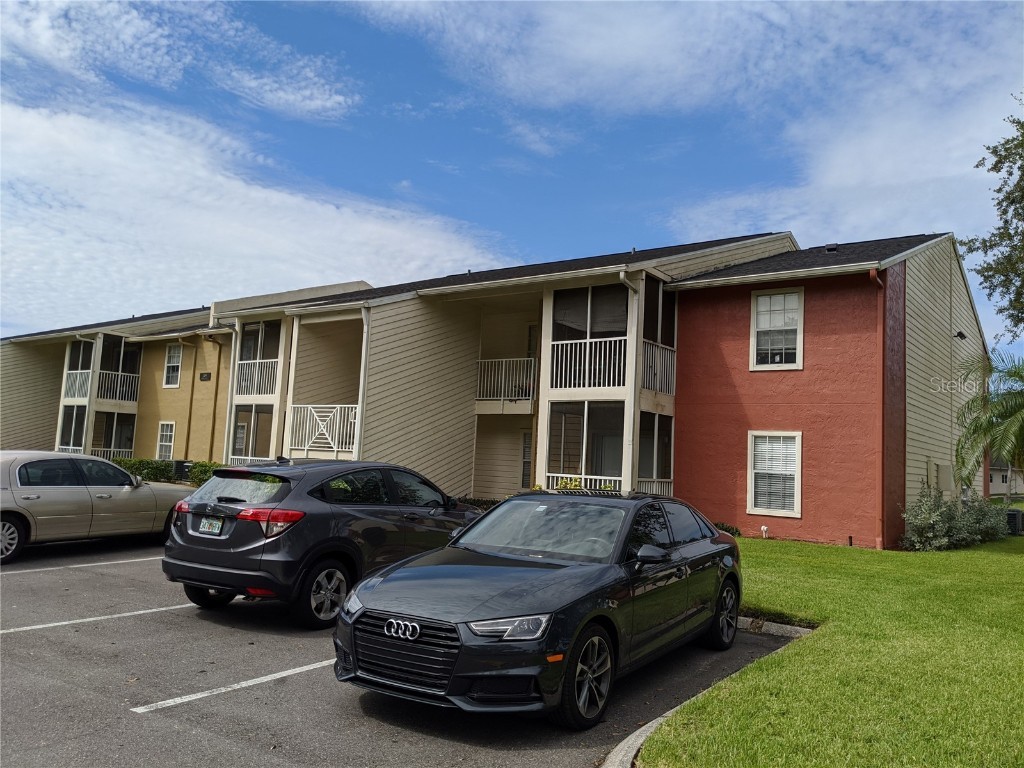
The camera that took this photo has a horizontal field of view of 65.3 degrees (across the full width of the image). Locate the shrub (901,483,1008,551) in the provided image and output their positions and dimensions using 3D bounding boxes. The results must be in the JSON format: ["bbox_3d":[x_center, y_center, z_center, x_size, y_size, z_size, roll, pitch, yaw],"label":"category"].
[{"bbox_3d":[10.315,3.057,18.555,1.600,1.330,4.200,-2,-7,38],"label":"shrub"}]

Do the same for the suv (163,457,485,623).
[{"bbox_3d":[-1.784,1.661,9.130,1.840,1.600,4.320,-1,-7,31],"label":"suv"}]

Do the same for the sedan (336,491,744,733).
[{"bbox_3d":[0.574,1.641,6.834,1.910,1.420,4.730,-1,-7,32],"label":"sedan"}]

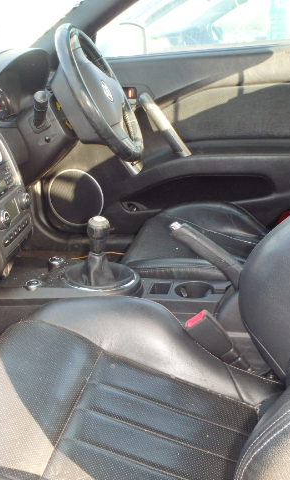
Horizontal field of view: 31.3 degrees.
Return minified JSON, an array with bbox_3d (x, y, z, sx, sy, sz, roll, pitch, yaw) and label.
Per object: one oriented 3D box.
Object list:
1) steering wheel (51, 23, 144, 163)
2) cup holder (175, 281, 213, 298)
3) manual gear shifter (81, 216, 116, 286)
[{"bbox_3d":[-0.136,-0.357,1.317,0.115,0.380,0.380,-24,16,17],"label":"steering wheel"},{"bbox_3d":[0.101,0.128,1.057,0.080,0.060,0.080,2,22,8],"label":"cup holder"},{"bbox_3d":[-0.093,0.022,1.048,0.075,0.148,0.070,2,22,8],"label":"manual gear shifter"}]

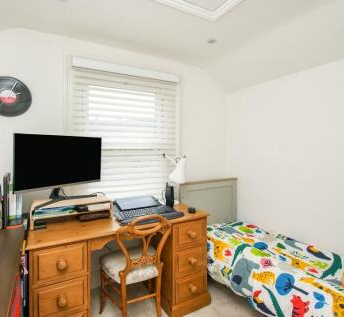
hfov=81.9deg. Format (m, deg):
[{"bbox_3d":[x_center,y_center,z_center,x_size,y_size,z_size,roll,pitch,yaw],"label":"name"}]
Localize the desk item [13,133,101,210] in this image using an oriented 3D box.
[{"bbox_3d":[-0.825,0.083,1.475,0.190,0.475,0.580,1,2,42],"label":"desk item"}]

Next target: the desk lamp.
[{"bbox_3d":[0.024,0.214,1.930,0.190,0.500,0.190,-1,1,-24],"label":"desk lamp"}]

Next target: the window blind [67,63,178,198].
[{"bbox_3d":[-0.414,-0.223,1.908,1.040,1.240,0.120,-1,1,-24],"label":"window blind"}]

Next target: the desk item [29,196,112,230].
[{"bbox_3d":[-0.733,0.396,1.512,0.510,0.145,0.240,-1,1,-24],"label":"desk item"}]

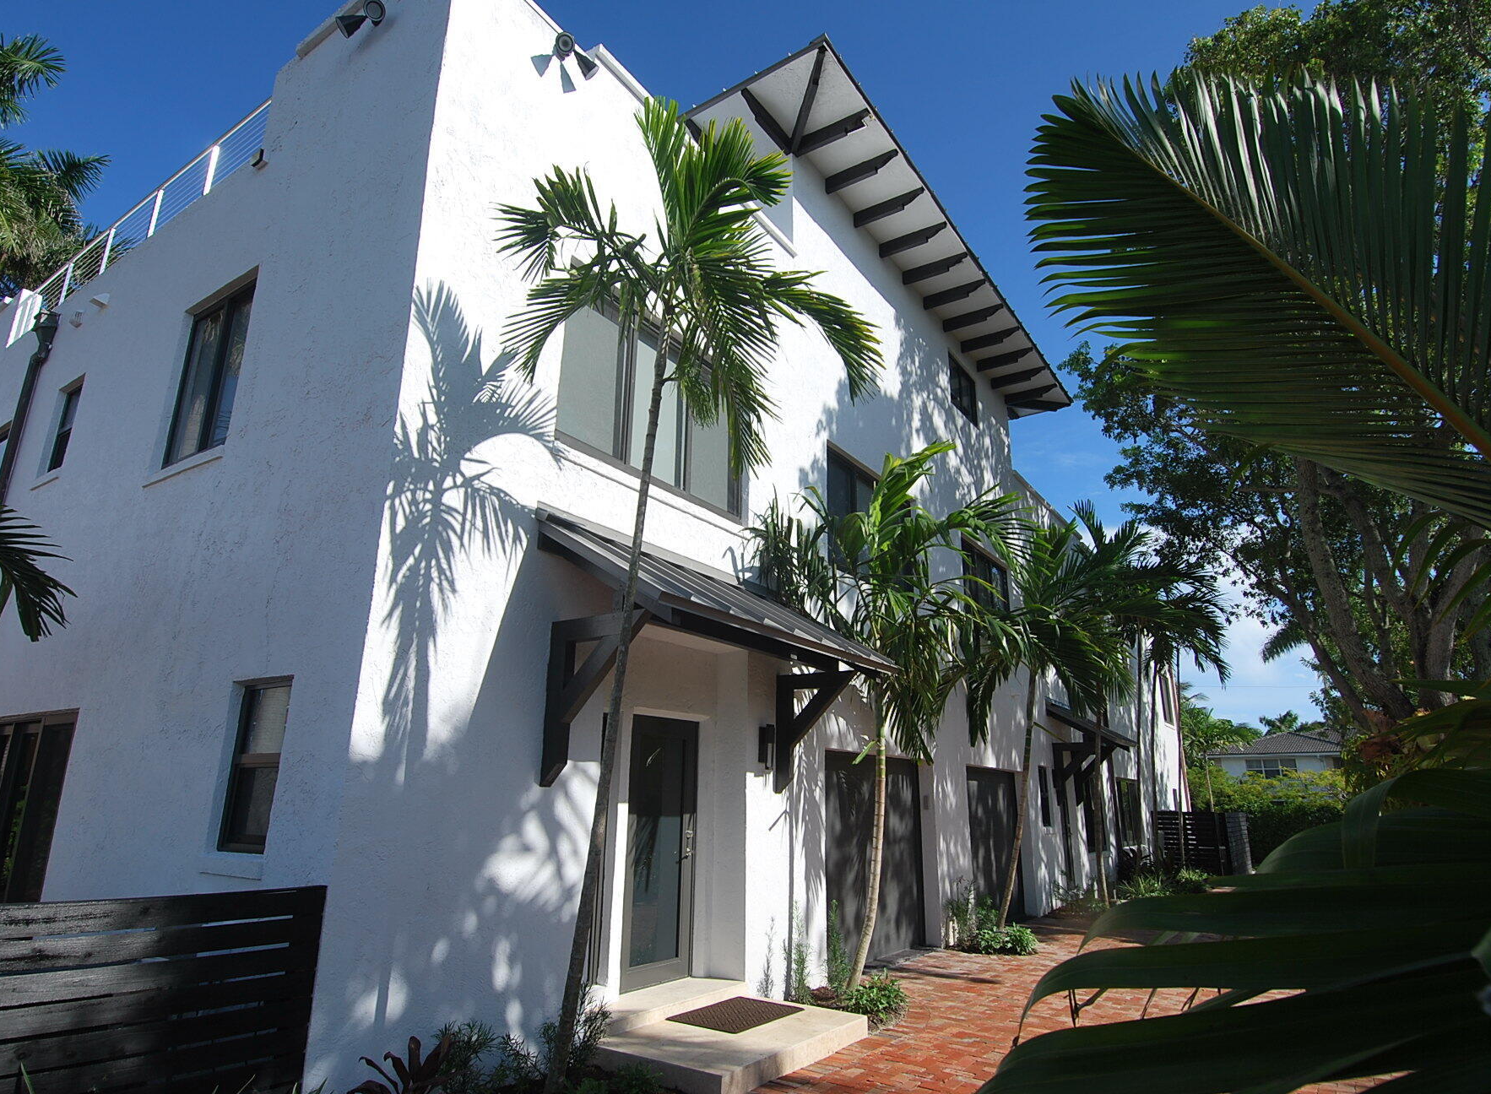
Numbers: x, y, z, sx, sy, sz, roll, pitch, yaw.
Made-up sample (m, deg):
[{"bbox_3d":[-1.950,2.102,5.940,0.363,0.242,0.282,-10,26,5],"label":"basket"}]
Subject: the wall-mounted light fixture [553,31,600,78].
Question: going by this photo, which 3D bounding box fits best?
[{"bbox_3d":[-1.327,-3.869,6.417,0.210,0.220,0.290,-11,-20,33],"label":"wall-mounted light fixture"}]

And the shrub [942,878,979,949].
[{"bbox_3d":[2.649,4.448,10.010,0.380,0.800,0.400,-11,-20,33],"label":"shrub"}]

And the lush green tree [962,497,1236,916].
[{"bbox_3d":[4.297,2.242,11.028,2.700,5.600,2.900,-11,-20,33],"label":"lush green tree"}]

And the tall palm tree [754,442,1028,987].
[{"bbox_3d":[1.558,1.418,7.535,2.150,5.100,2.200,-11,-20,33],"label":"tall palm tree"}]

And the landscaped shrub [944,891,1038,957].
[{"bbox_3d":[3.043,4.574,9.981,0.800,0.500,0.950,-11,-20,33],"label":"landscaped shrub"}]

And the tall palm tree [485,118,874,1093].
[{"bbox_3d":[-0.323,0.105,4.363,2.050,5.750,1.950,-11,-20,33],"label":"tall palm tree"}]

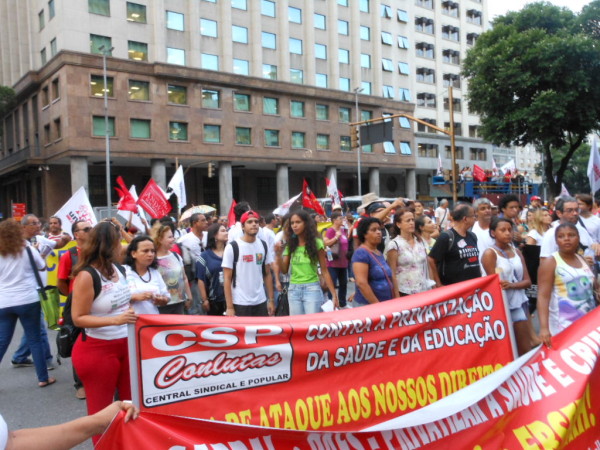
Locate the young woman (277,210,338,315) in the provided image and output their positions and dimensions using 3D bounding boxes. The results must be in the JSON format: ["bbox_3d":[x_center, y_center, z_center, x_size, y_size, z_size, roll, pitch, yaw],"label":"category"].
[{"bbox_3d":[0.086,0.693,5.417,0.560,1.642,0.360,-1,1,12],"label":"young woman"}]

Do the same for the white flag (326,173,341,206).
[{"bbox_3d":[1.083,-1.148,18.500,0.480,1.100,0.350,-2,1,-18],"label":"white flag"}]

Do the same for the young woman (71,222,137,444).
[{"bbox_3d":[-1.184,0.785,3.517,0.420,1.614,0.470,-1,1,31],"label":"young woman"}]

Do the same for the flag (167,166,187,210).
[{"bbox_3d":[-3.131,-0.951,14.500,0.520,1.150,0.400,-2,1,-18],"label":"flag"}]

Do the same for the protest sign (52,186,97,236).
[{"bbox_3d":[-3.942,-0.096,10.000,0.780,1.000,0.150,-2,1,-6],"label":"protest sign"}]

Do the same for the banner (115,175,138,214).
[{"bbox_3d":[-3.483,-0.612,11.484,0.500,0.720,0.300,0,3,0],"label":"banner"}]

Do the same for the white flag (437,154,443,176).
[{"bbox_3d":[9.024,-3.849,37.000,0.420,1.400,0.350,-2,1,-18],"label":"white flag"}]

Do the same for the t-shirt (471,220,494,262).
[{"bbox_3d":[2.104,0.297,6.522,0.520,0.680,0.290,0,3,-5],"label":"t-shirt"}]

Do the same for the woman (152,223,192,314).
[{"bbox_3d":[-1.248,0.770,5.643,0.460,1.580,0.320,-1,3,-28],"label":"woman"}]

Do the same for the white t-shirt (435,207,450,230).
[{"bbox_3d":[4.063,-0.193,16.310,0.480,0.680,0.290,-2,4,-40],"label":"white t-shirt"}]

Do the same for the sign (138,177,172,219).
[{"bbox_3d":[-2.925,-0.543,11.500,0.720,0.580,0.120,30,0,-2],"label":"sign"}]

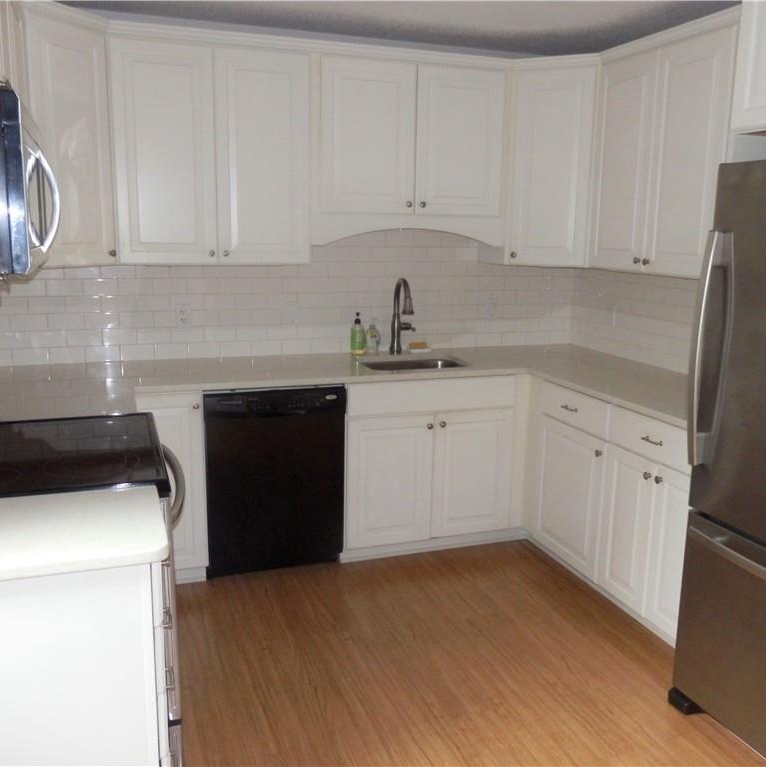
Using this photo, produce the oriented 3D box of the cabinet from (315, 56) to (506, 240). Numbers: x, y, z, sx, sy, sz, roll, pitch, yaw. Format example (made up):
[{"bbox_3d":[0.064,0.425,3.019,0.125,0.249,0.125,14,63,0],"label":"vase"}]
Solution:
[{"bbox_3d":[0.097,-1.086,3.582,0.945,0.810,0.335,-3,12,-19],"label":"cabinet"}]

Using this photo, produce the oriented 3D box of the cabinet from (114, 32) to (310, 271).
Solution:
[{"bbox_3d":[-0.761,-0.995,3.301,0.832,0.902,0.335,-3,12,-19],"label":"cabinet"}]

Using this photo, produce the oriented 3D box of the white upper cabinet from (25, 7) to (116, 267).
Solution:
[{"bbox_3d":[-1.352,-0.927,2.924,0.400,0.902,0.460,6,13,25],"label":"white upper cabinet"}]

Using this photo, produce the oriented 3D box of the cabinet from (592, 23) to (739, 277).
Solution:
[{"bbox_3d":[1.273,-0.928,3.130,0.325,0.902,0.772,-3,12,-19],"label":"cabinet"}]

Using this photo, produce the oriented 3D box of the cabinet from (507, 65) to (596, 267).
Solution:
[{"bbox_3d":[0.891,-1.049,3.689,0.460,0.902,0.400,6,13,25],"label":"cabinet"}]

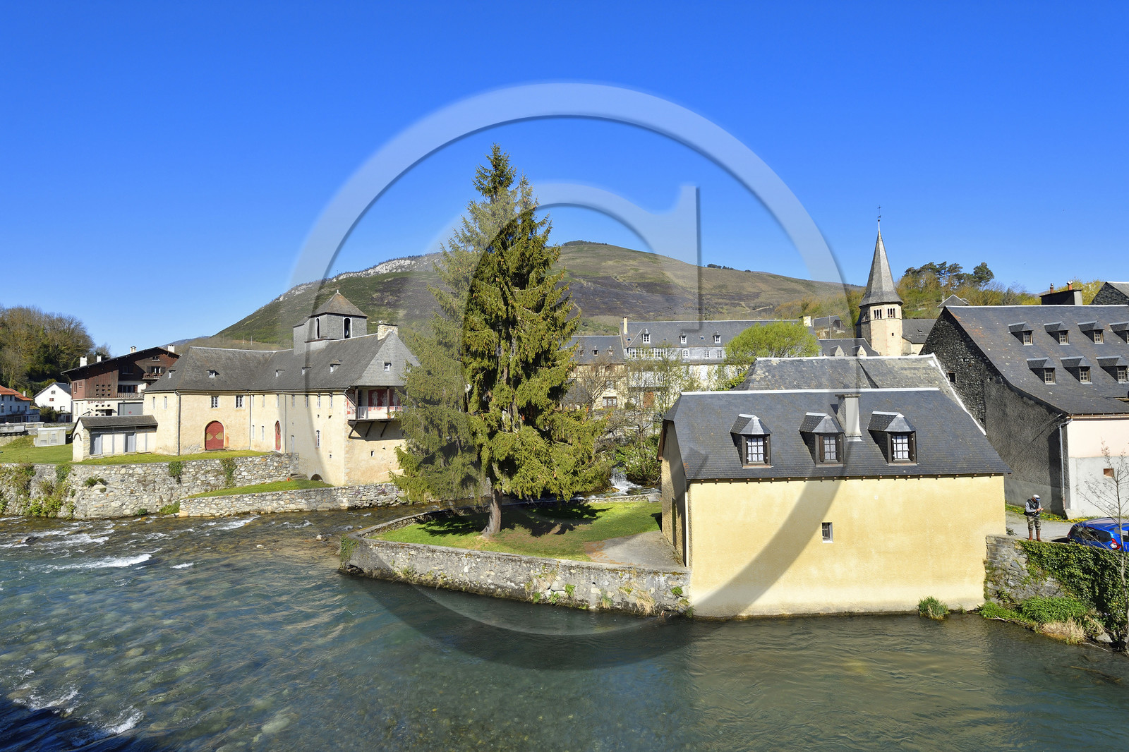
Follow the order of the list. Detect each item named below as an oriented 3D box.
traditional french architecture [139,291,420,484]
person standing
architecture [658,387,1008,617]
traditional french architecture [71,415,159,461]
[{"bbox_3d":[-26.146,0.461,50.674,25.600,17.300,17.200,-2,-2,40],"label":"traditional french architecture"},{"bbox_3d":[17.610,5.326,20.000,0.520,1.710,0.420,0,-2,-7],"label":"person standing"},{"bbox_3d":[10.690,4.923,23.094,12.400,8.680,5.700,-1,-2,-2],"label":"architecture"},{"bbox_3d":[-36.809,5.009,43.750,2.670,3.450,4.800,-2,-3,31],"label":"traditional french architecture"}]

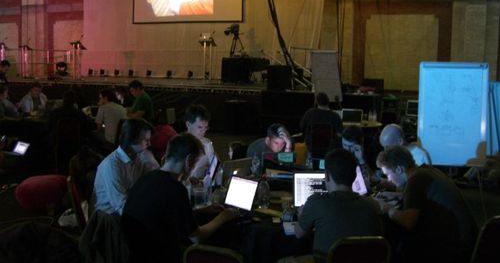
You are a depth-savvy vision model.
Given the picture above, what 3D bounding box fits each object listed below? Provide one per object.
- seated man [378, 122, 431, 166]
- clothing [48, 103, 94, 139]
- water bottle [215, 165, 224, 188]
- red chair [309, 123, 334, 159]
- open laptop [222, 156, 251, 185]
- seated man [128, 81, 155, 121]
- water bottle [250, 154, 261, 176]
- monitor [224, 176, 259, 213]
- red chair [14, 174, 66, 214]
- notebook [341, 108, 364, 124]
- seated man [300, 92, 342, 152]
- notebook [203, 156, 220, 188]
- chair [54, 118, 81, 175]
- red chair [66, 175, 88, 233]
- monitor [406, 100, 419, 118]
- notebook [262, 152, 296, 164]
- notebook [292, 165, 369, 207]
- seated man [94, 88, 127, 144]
[{"bbox_3d":[1.257,0.554,4.730,0.720,1.220,0.500,-4,10,-30],"label":"seated man"},{"bbox_3d":[-2.602,-0.146,8.000,0.620,0.600,0.420,2,6,6],"label":"clothing"},{"bbox_3d":[-0.246,0.348,4.427,0.066,0.200,0.066,1,8,0],"label":"water bottle"},{"bbox_3d":[1.016,0.314,7.800,0.410,0.890,0.500,2,7,7],"label":"red chair"},{"bbox_3d":[-0.110,0.330,4.390,0.315,0.218,0.030,-7,24,-42],"label":"open laptop"},{"bbox_3d":[-1.895,-0.195,9.500,0.700,1.320,0.520,0,7,-9],"label":"seated man"},{"bbox_3d":[0.050,0.292,4.834,0.066,0.205,0.066,1,8,0],"label":"water bottle"},{"bbox_3d":[-0.054,0.421,3.730,0.270,0.215,0.030,9,-9,43],"label":"monitor"},{"bbox_3d":[-2.279,0.707,6.000,0.560,0.480,0.560,-2,8,-21],"label":"red chair"},{"bbox_3d":[1.587,-0.241,8.500,0.340,0.230,0.290,2,8,10],"label":"notebook"},{"bbox_3d":[0.924,0.138,7.265,0.520,1.300,0.750,2,8,6],"label":"seated man"},{"bbox_3d":[-0.408,0.303,4.690,0.240,0.200,0.310,-1,9,-12],"label":"notebook"},{"bbox_3d":[-2.834,0.212,8.500,0.410,0.880,0.500,0,7,-9],"label":"chair"},{"bbox_3d":[-1.117,0.771,4.100,0.520,0.880,0.420,-1,8,-12],"label":"red chair"},{"bbox_3d":[3.015,-0.401,10.000,0.390,0.300,0.060,2,1,6],"label":"monitor"},{"bbox_3d":[0.260,0.283,4.920,0.320,0.210,0.290,0,7,-6],"label":"notebook"},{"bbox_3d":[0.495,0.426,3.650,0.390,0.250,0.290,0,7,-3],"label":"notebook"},{"bbox_3d":[-2.122,0.065,8.363,0.500,1.280,0.720,-5,9,-45],"label":"seated man"}]

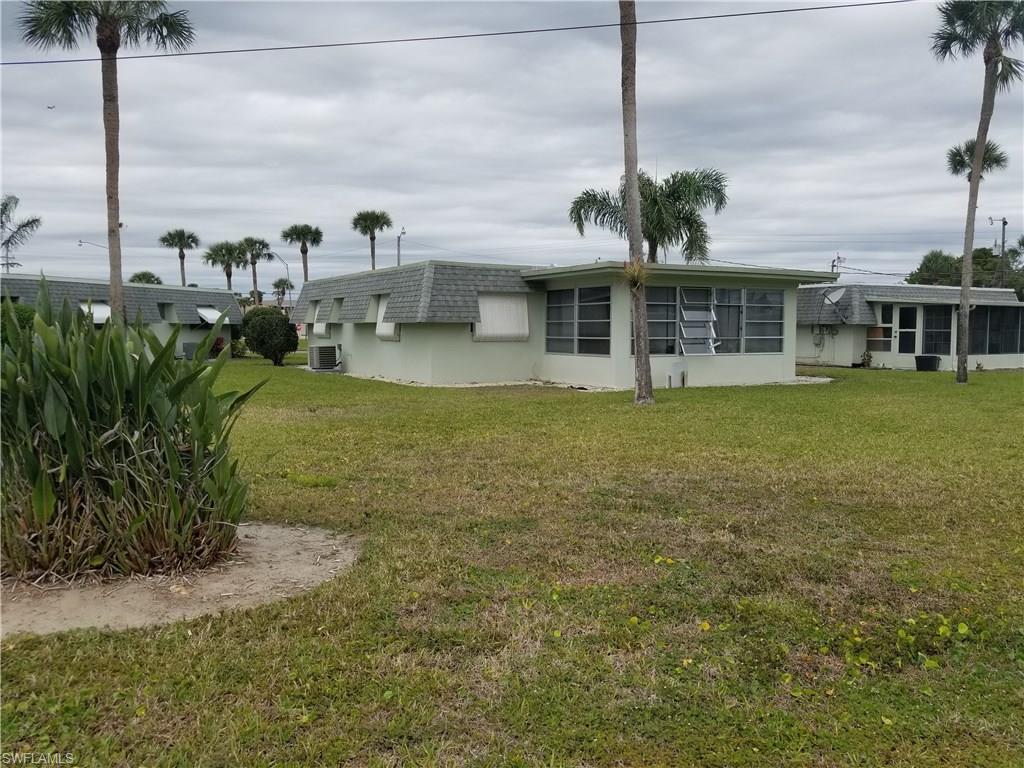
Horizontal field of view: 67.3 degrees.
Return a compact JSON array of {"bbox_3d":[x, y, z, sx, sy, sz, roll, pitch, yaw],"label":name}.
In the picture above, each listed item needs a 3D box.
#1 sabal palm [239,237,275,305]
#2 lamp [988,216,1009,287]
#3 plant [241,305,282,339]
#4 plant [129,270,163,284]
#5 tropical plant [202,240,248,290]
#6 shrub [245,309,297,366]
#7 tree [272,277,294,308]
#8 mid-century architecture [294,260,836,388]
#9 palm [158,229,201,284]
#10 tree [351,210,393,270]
[{"bbox_3d":[-19.268,-7.078,57.619,3.000,8.050,3.000,0,5,0],"label":"sabal palm"},{"bbox_3d":[41.116,-8.869,64.498,1.700,10.520,0.700,0,5,0],"label":"lamp"},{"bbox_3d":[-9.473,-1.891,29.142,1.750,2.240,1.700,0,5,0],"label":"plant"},{"bbox_3d":[-30.498,-6.481,63.686,3.100,5.890,3.100,0,5,0],"label":"plant"},{"bbox_3d":[-20.488,-6.529,54.654,3.200,7.420,3.200,0,5,0],"label":"tropical plant"},{"bbox_3d":[-8.666,-1.673,27.554,1.870,2.060,1.800,0,5,0],"label":"shrub"},{"bbox_3d":[-28.224,-9.627,94.533,2.800,7.240,2.800,0,5,0],"label":"tree"},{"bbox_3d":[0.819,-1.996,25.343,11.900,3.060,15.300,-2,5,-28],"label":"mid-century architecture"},{"bbox_3d":[-25.939,-7.660,59.579,3.100,8.890,3.100,0,5,0],"label":"palm"},{"bbox_3d":[-11.326,-8.665,61.505,3.100,10.590,3.100,0,5,0],"label":"tree"}]

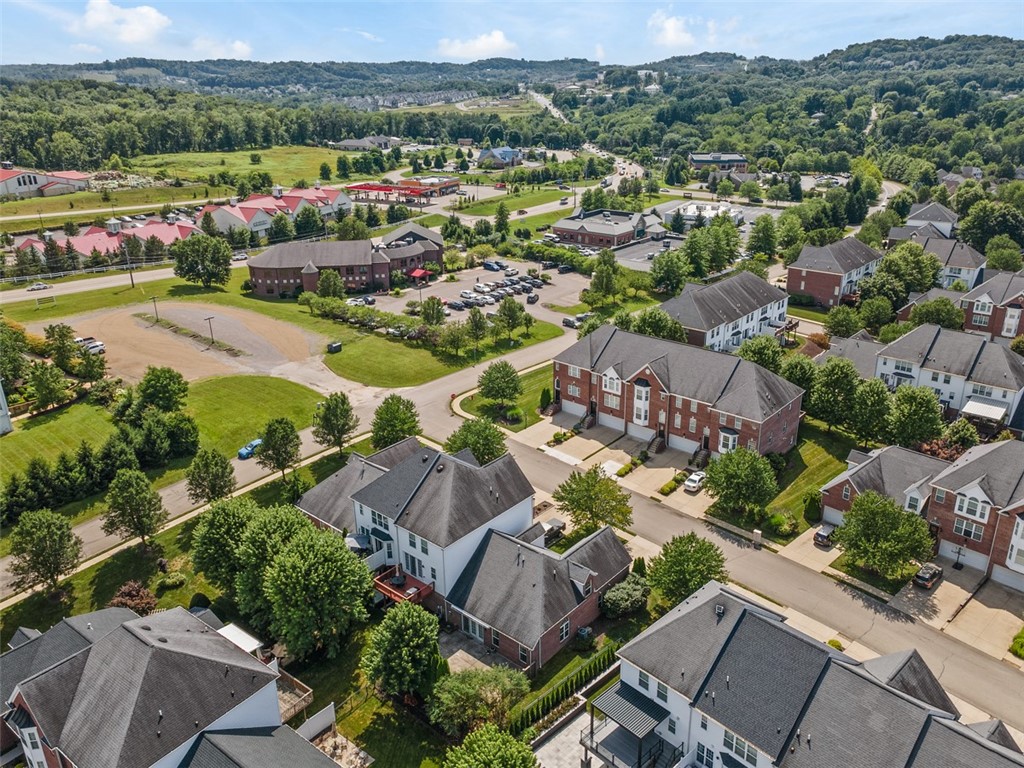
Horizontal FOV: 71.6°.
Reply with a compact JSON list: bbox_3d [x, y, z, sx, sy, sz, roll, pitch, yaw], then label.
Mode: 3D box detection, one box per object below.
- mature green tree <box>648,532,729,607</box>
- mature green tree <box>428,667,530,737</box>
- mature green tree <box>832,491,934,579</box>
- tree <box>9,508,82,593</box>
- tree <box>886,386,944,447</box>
[{"bbox_3d":[18.030,19.280,72.870,7.960,7.670,7.960,-1,21,0],"label":"mature green tree"},{"bbox_3d":[-2.701,26.384,59.000,8.500,5.600,7.200,-1,20,0],"label":"mature green tree"},{"bbox_3d":[41.812,17.576,80.459,10.400,10.700,10.400,-1,21,0],"label":"mature green tree"},{"bbox_3d":[-46.971,17.090,71.969,6.366,9.342,6.366,-1,20,0],"label":"tree"},{"bbox_3d":[57.050,6.100,100.770,7.200,11.410,7.200,-1,21,0],"label":"tree"}]

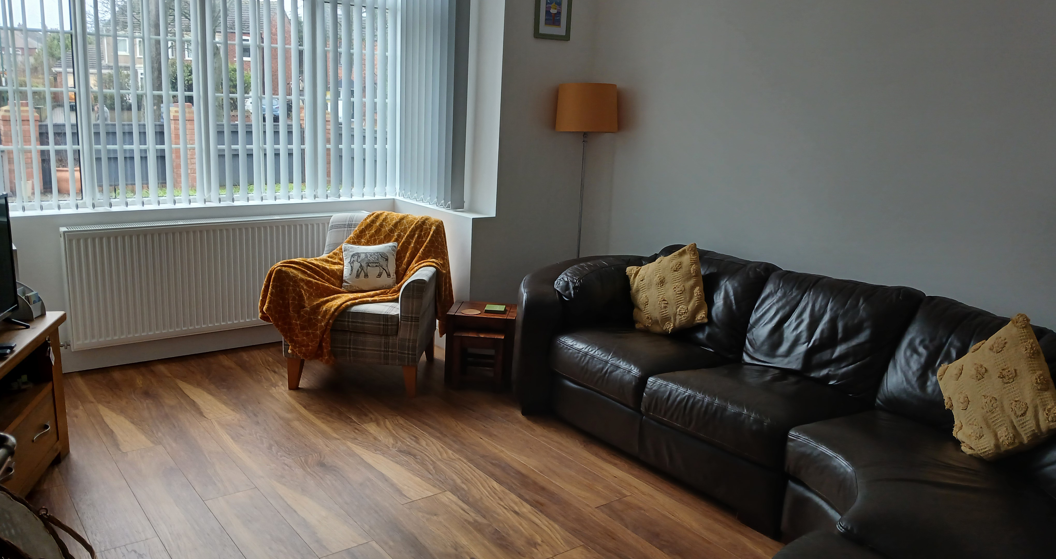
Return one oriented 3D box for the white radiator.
[{"bbox_3d":[-1.610,-0.028,4.352,1.610,0.600,0.110,-7,15,-37],"label":"white radiator"}]

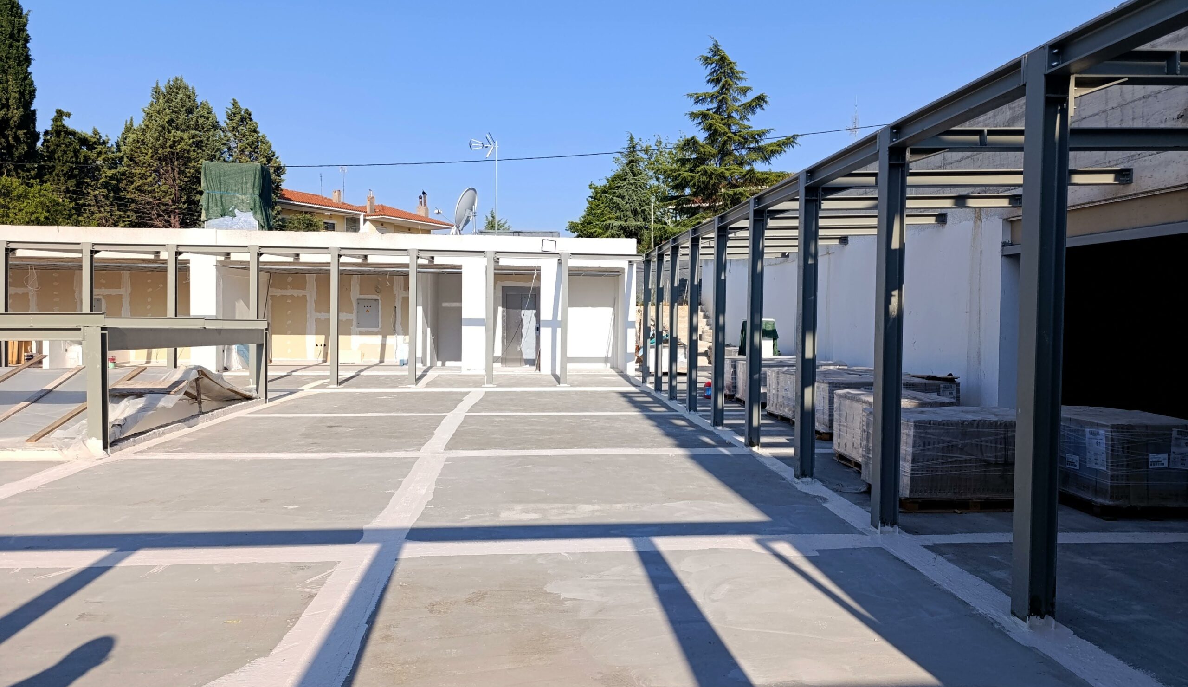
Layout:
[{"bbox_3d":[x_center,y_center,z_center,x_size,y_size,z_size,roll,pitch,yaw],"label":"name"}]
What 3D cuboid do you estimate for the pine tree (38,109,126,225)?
[{"bbox_3d":[-20.071,-5.369,31.000,3.200,7.720,3.200,0,2,-4],"label":"pine tree"}]

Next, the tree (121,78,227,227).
[{"bbox_3d":[-16.887,-6.143,32.000,4.200,9.170,4.200,0,2,-4],"label":"tree"}]

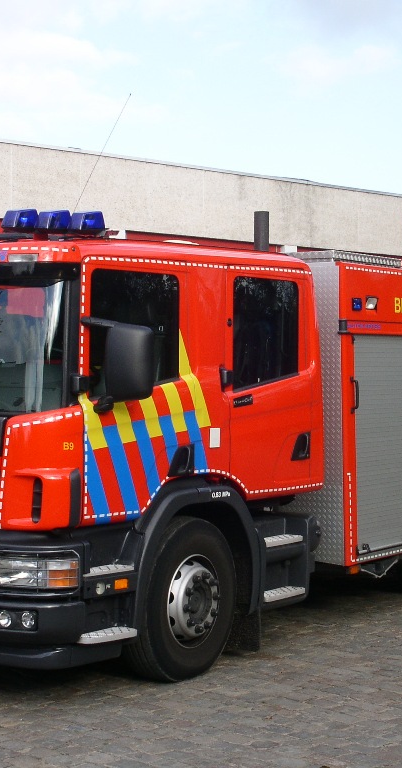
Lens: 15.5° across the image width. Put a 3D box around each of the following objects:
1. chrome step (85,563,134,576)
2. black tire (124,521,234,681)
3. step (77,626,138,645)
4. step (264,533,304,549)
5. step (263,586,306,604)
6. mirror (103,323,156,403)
[{"bbox_3d":[-0.598,1.116,8.864,0.140,0.035,0.460,1,1,35],"label":"chrome step"},{"bbox_3d":[-0.154,1.379,9.448,0.295,1.034,1.034,-1,0,35],"label":"black tire"},{"bbox_3d":[-0.589,1.507,8.861,0.160,0.045,0.480,1,1,35],"label":"step"},{"bbox_3d":[0.521,1.074,10.271,0.133,0.049,0.502,-1,0,35],"label":"step"},{"bbox_3d":[0.532,1.485,10.463,0.150,0.045,0.550,1,1,35],"label":"step"},{"bbox_3d":[-0.417,-0.117,8.436,0.256,0.458,0.158,-1,0,35],"label":"mirror"}]

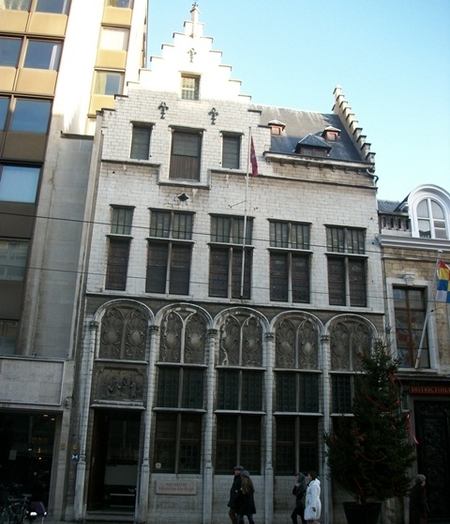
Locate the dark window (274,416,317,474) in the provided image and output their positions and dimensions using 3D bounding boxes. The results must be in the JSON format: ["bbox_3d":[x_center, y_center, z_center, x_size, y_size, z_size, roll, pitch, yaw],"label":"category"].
[{"bbox_3d":[2.140,5.510,16.669,1.321,1.677,0.150,4,-19,-8],"label":"dark window"}]

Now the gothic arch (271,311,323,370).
[{"bbox_3d":[2.247,2.484,17.535,1.583,1.776,0.350,4,-19,-8],"label":"gothic arch"}]

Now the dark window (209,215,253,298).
[{"bbox_3d":[0.219,-0.195,18.829,1.475,2.954,0.280,4,-19,-8],"label":"dark window"}]

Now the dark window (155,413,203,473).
[{"bbox_3d":[-1.493,5.771,17.722,1.526,1.846,0.200,4,-19,-7],"label":"dark window"}]

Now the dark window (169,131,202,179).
[{"bbox_3d":[-1.456,-4.007,20.773,1.158,2.098,0.200,4,-19,-7],"label":"dark window"}]

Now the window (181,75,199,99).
[{"bbox_3d":[-1.275,-6.274,19.939,0.594,0.917,0.200,4,-19,-8],"label":"window"}]

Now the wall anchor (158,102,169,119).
[{"bbox_3d":[-2.138,-5.269,19.290,0.311,0.572,0.080,4,-19,-8],"label":"wall anchor"}]

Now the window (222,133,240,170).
[{"bbox_3d":[0.256,-4.201,21.102,0.685,1.465,0.200,4,-19,-7],"label":"window"}]

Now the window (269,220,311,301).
[{"bbox_3d":[2.128,-0.035,18.413,1.355,2.707,0.200,4,-19,-8],"label":"window"}]

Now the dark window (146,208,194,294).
[{"bbox_3d":[-1.922,-0.354,19.504,1.533,3.081,0.200,4,-19,-7],"label":"dark window"}]

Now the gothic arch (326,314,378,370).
[{"bbox_3d":[4.272,2.706,18.524,1.834,1.918,0.350,4,-19,-8],"label":"gothic arch"}]

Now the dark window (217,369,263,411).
[{"bbox_3d":[0.452,3.889,16.914,1.385,1.205,0.150,4,-19,-8],"label":"dark window"}]

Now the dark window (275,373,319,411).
[{"bbox_3d":[2.463,4.423,18.776,1.576,1.268,0.200,4,-19,-7],"label":"dark window"}]

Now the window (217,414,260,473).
[{"bbox_3d":[0.427,5.601,17.049,1.418,1.795,0.250,4,-19,-8],"label":"window"}]

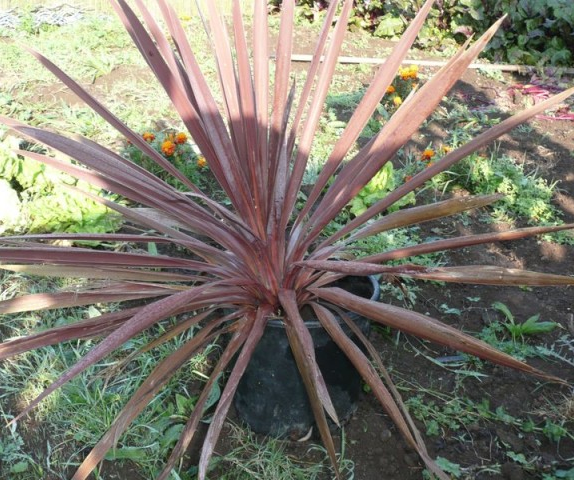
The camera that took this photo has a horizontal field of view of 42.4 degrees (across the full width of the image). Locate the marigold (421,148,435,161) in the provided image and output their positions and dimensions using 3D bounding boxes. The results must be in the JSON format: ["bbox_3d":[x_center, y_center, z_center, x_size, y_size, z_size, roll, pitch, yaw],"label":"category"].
[{"bbox_3d":[0.555,-0.335,2.900,0.054,0.044,0.054,0,21,0],"label":"marigold"}]

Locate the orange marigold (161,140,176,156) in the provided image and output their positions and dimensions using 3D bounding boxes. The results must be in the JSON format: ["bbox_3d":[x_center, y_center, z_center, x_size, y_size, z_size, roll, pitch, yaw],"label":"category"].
[{"bbox_3d":[-0.476,-0.367,2.970,0.055,0.053,0.055,0,21,0],"label":"orange marigold"}]

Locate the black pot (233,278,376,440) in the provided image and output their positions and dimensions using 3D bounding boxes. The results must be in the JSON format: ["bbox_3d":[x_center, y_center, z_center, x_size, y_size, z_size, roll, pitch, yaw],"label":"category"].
[{"bbox_3d":[0.019,0.223,1.568,0.345,0.281,0.345,0,21,0],"label":"black pot"}]

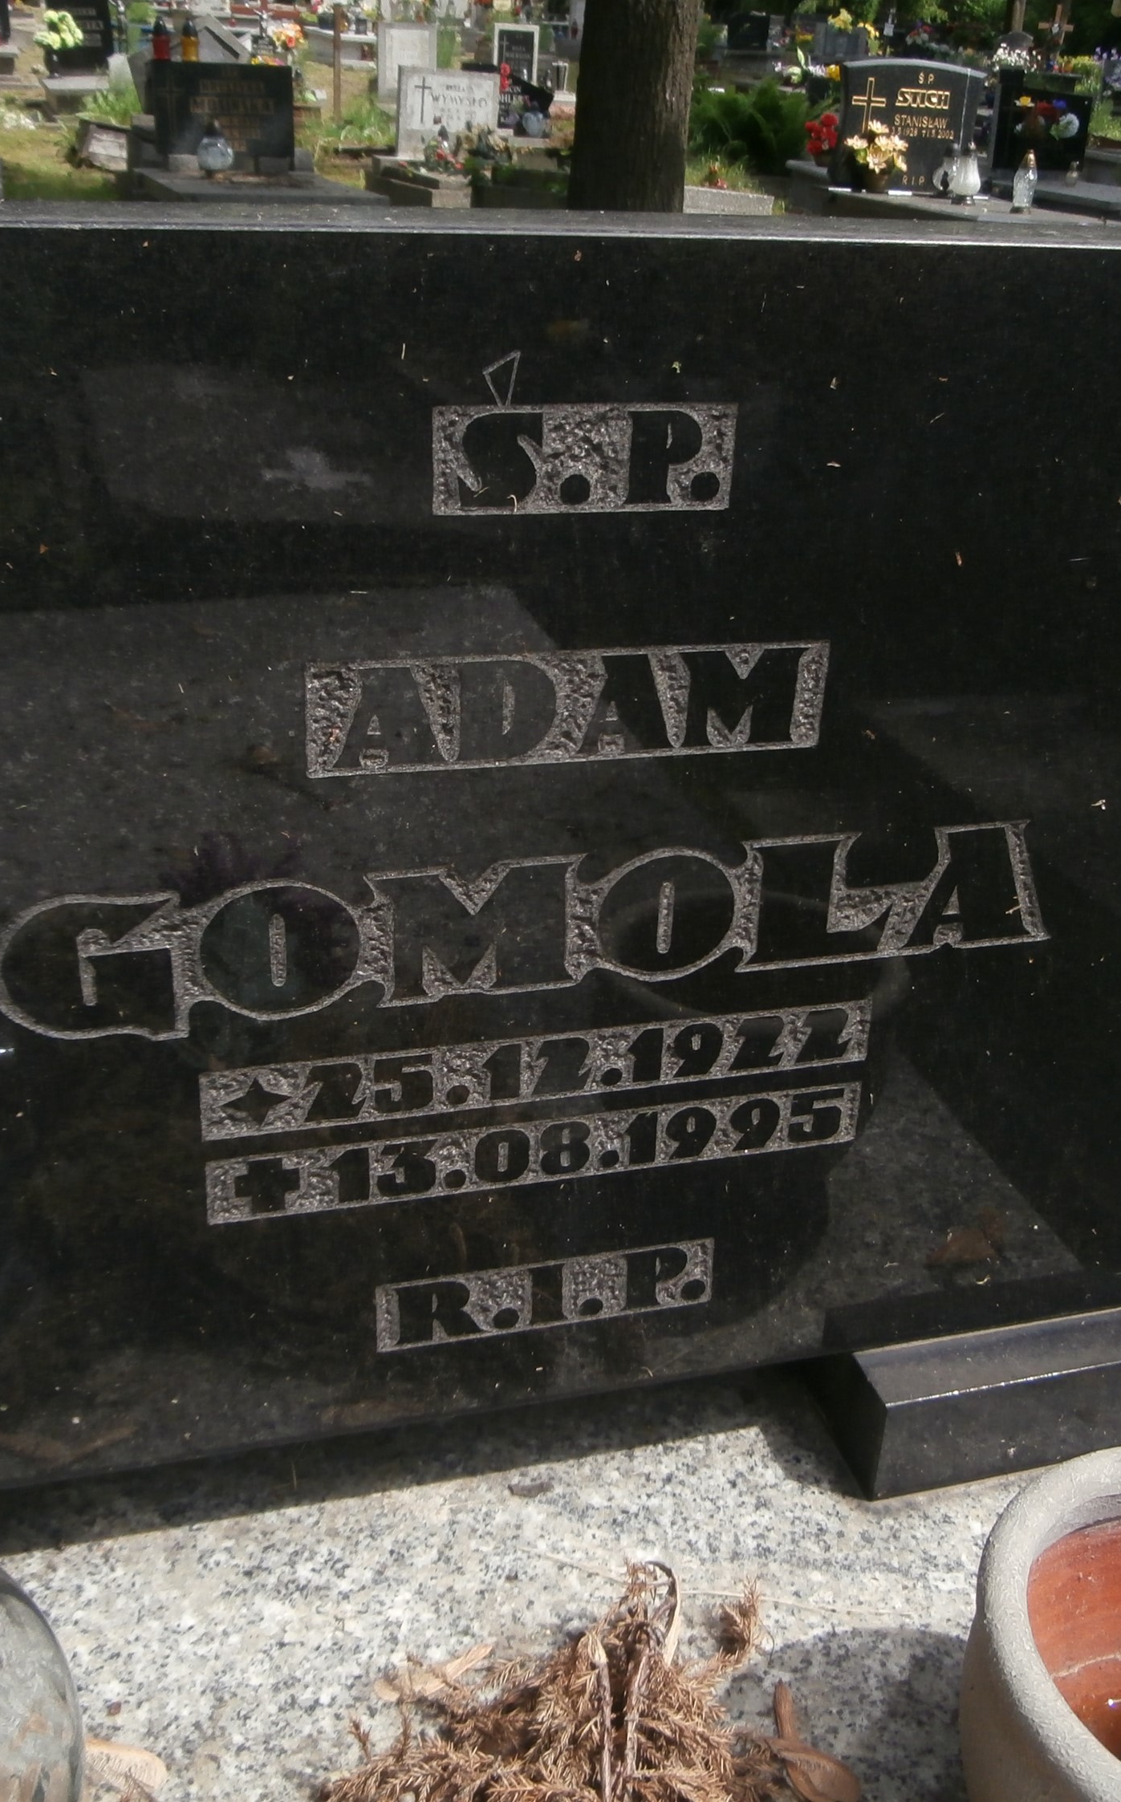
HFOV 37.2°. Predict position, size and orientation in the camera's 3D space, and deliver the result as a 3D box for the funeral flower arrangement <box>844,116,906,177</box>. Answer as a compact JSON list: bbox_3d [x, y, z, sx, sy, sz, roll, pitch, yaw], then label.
[{"bbox_3d":[1.643,-3.944,8.709,0.300,0.291,0.255,7,27,5],"label":"funeral flower arrangement"}]

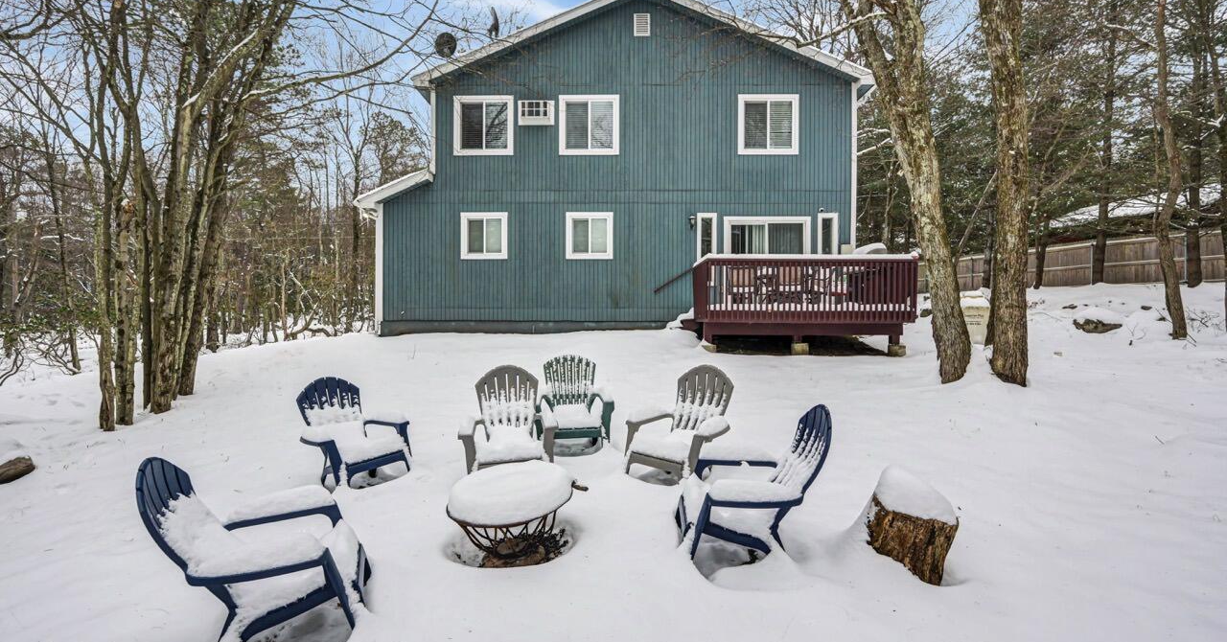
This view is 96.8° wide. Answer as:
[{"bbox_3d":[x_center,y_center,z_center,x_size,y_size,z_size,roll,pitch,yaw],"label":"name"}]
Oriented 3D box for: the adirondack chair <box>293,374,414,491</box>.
[{"bbox_3d":[-2.214,0.939,4.621,0.833,0.911,0.764,-3,1,39],"label":"adirondack chair"}]

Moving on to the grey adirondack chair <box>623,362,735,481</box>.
[{"bbox_3d":[0.565,0.858,4.474,0.764,0.911,0.833,1,1,40],"label":"grey adirondack chair"}]

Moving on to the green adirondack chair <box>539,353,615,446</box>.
[{"bbox_3d":[-0.405,0.825,5.500,0.740,0.910,0.820,0,0,-9],"label":"green adirondack chair"}]

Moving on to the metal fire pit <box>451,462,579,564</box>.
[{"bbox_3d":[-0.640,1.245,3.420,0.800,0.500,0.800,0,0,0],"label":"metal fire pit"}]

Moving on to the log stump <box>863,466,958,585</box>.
[{"bbox_3d":[1.630,1.190,3.020,0.470,0.560,0.470,7,0,0],"label":"log stump"}]

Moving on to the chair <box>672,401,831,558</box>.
[{"bbox_3d":[0.787,0.922,3.145,0.833,0.911,0.764,1,0,3],"label":"chair"}]

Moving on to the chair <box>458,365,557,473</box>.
[{"bbox_3d":[-0.854,0.868,4.481,0.764,0.911,0.833,-2,1,-10],"label":"chair"}]

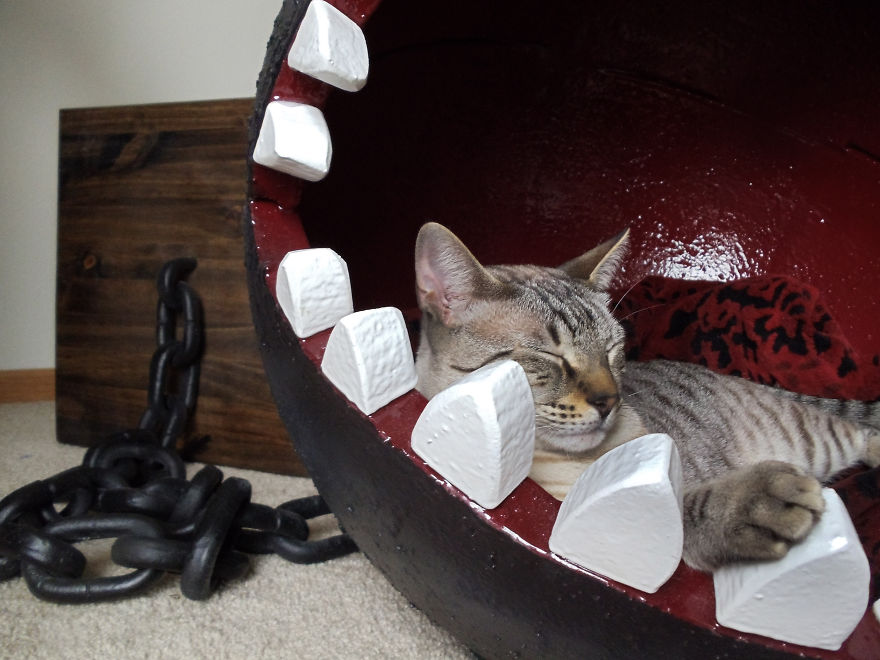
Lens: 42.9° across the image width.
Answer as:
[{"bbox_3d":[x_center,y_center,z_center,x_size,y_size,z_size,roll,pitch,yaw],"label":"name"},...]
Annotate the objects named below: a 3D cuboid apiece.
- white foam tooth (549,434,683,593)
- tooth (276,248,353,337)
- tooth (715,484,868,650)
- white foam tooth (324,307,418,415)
[{"bbox_3d":[0.078,0.068,0.447,0.049,0.062,0.027,22,41,9],"label":"white foam tooth"},{"bbox_3d":[-0.060,-0.024,0.532,0.027,0.035,0.034,-15,48,-23],"label":"tooth"},{"bbox_3d":[0.143,0.092,0.440,0.050,0.061,0.027,13,39,-2],"label":"tooth"},{"bbox_3d":[-0.032,0.007,0.498,0.028,0.042,0.035,-28,55,-30],"label":"white foam tooth"}]

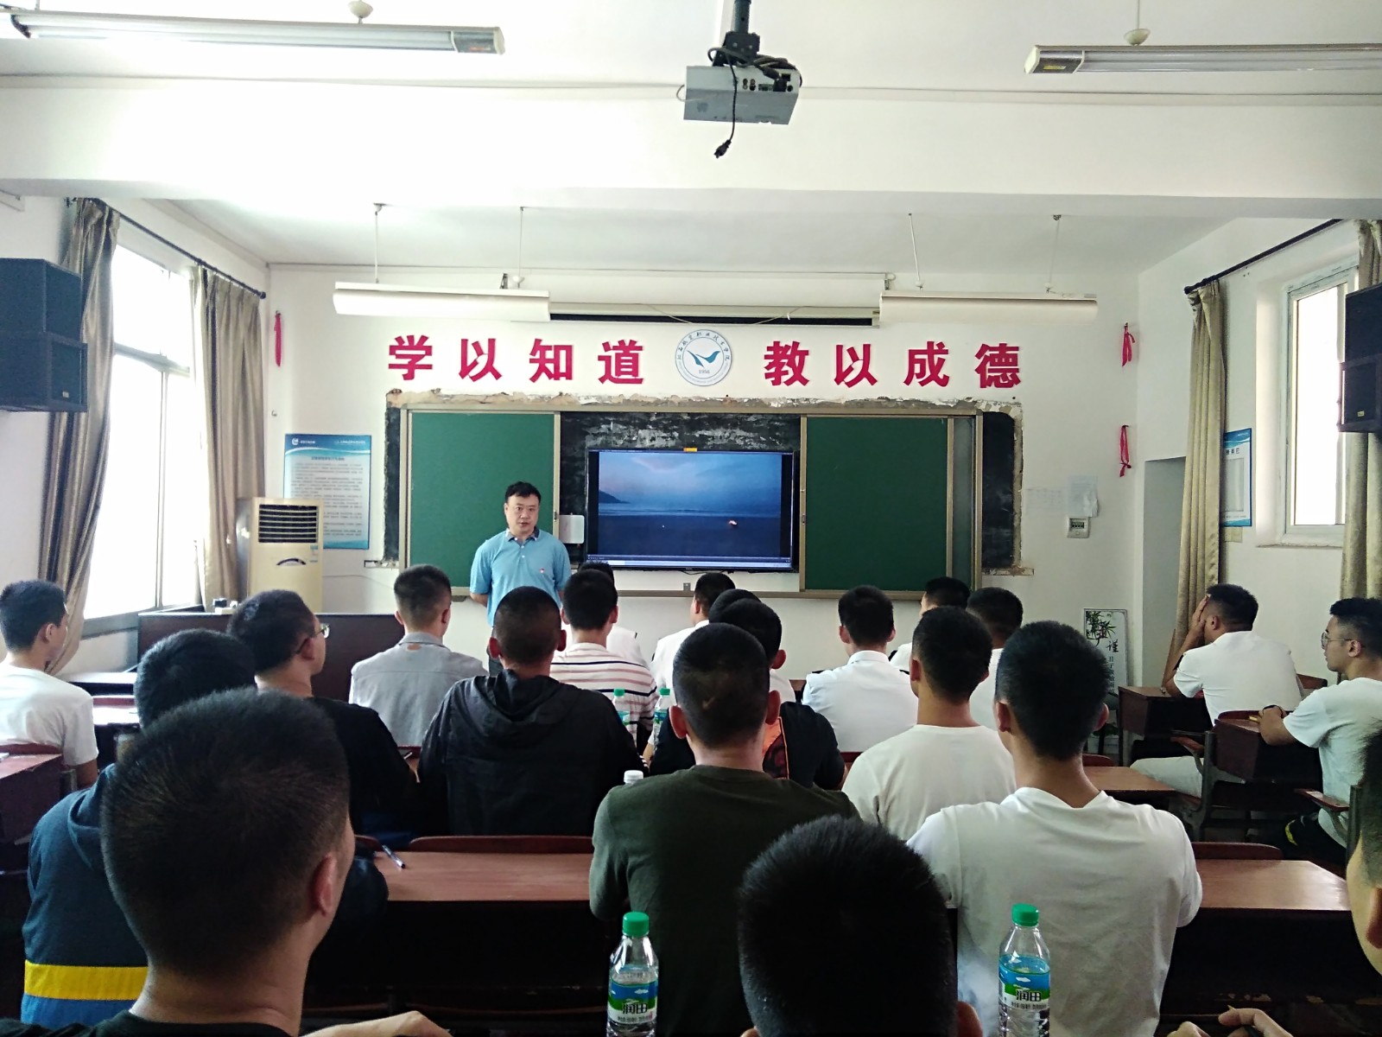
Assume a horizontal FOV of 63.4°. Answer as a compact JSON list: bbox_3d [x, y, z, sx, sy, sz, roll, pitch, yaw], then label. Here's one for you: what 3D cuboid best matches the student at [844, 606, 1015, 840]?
[{"bbox_3d":[0.603,0.865,2.898,0.500,1.280,0.750,1,-1,-1],"label":"student"}]

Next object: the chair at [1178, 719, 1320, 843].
[{"bbox_3d":[2.305,1.143,4.431,0.580,0.800,0.680,1,-1,-1],"label":"chair"}]

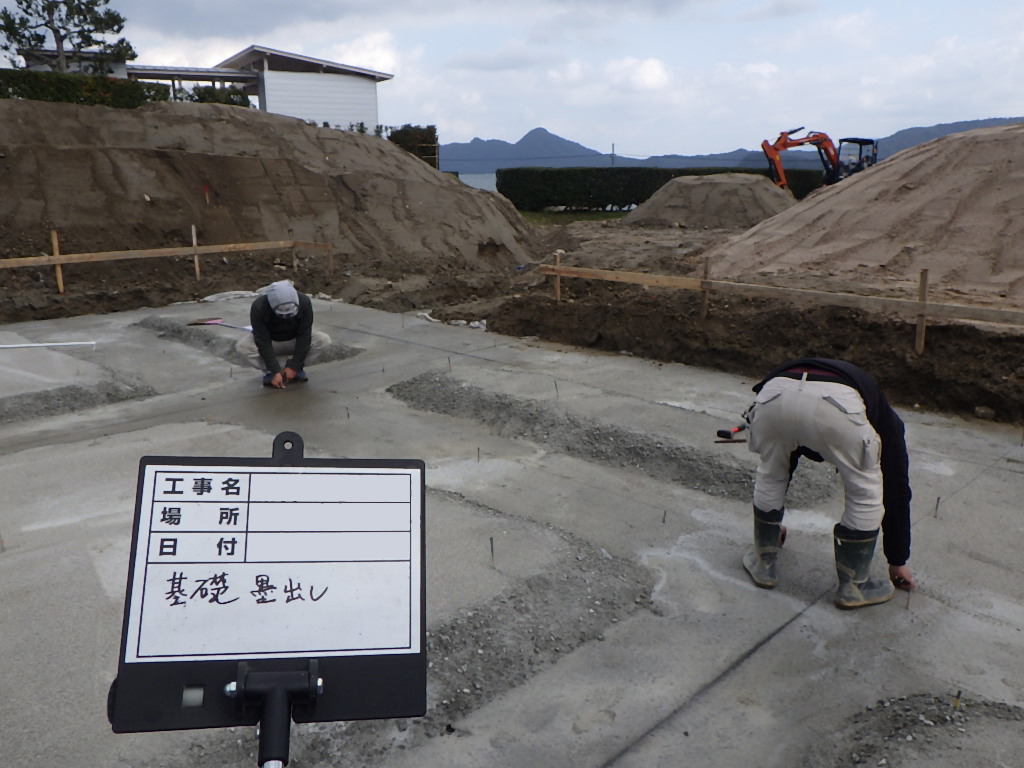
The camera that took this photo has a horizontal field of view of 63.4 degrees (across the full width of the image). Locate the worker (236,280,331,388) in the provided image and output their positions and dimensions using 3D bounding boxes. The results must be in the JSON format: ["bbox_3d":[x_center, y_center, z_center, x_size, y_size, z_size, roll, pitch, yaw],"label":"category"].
[{"bbox_3d":[-1.807,-0.458,6.573,0.700,0.800,0.680,-5,15,-16],"label":"worker"}]

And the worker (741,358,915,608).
[{"bbox_3d":[1.227,0.329,3.193,0.610,0.910,0.750,9,17,32],"label":"worker"}]

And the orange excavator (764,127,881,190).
[{"bbox_3d":[10.987,-7.639,29.500,3.900,2.850,1.600,-2,14,-6],"label":"orange excavator"}]

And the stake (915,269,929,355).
[{"bbox_3d":[3.154,-0.551,6.362,0.050,0.658,0.050,14,20,43],"label":"stake"}]

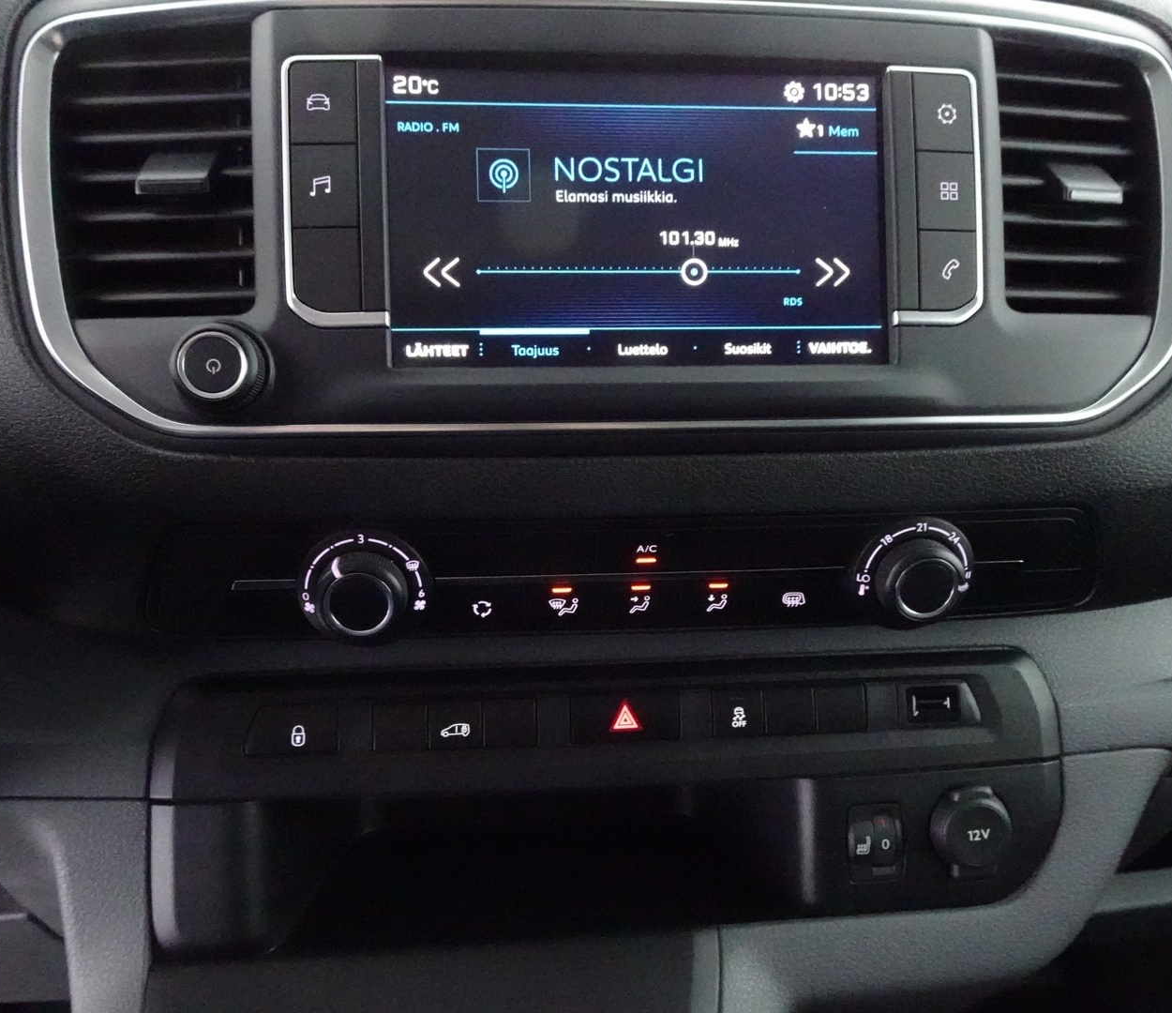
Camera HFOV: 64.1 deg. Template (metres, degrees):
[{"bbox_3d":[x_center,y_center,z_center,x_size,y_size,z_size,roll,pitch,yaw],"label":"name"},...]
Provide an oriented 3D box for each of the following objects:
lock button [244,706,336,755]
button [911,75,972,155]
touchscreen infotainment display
[{"bbox_3d":[-0.089,0.068,0.285,0.027,0.015,0.008,-1,-8,-4],"label":"lock button"},{"bbox_3d":[0.112,-0.124,0.298,0.019,0.024,0.008,-2,0,-8],"label":"button"},{"bbox_3d":[0.015,-0.089,0.292,0.155,0.092,0.010,-1,0,-5],"label":"touchscreen infotainment display"}]

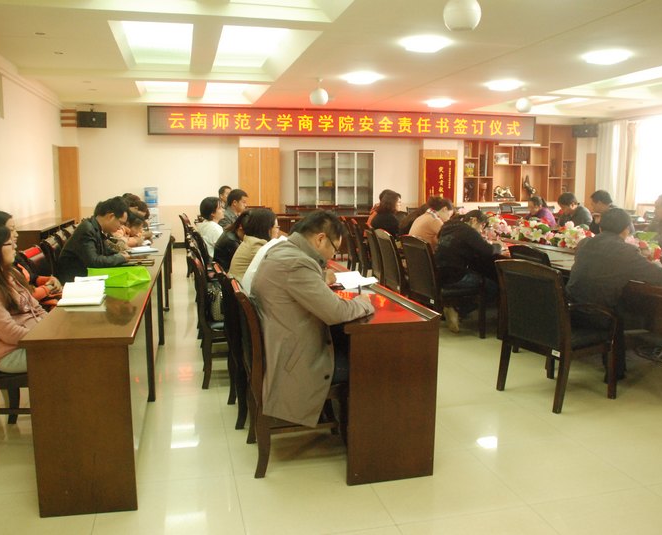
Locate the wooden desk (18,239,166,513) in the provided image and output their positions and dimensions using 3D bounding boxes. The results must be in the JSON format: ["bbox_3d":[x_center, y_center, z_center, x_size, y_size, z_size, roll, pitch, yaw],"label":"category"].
[{"bbox_3d":[-1.662,0.281,5.229,0.420,0.757,5.900,-2,8,-13],"label":"wooden desk"}]

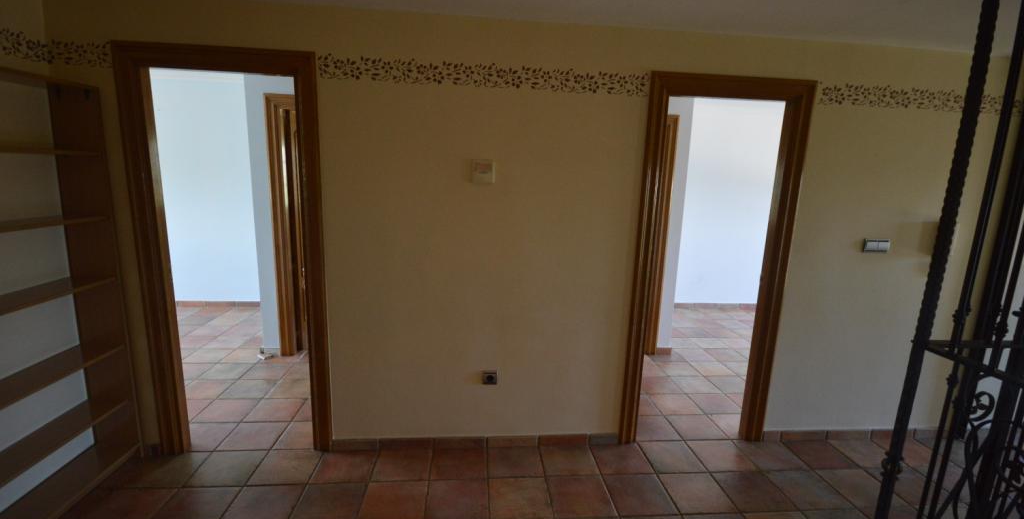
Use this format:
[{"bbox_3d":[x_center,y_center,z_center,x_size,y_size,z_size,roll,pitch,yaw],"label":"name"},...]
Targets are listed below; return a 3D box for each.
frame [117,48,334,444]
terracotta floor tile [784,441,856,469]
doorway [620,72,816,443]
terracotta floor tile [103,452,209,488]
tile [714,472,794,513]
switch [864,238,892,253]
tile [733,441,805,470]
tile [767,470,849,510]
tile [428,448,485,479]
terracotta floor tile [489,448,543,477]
[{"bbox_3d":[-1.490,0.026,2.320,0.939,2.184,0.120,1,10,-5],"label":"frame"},{"bbox_3d":[1.873,1.192,2.598,0.304,0.010,0.271,1,11,-5],"label":"terracotta floor tile"},{"bbox_3d":[1.139,0.076,2.490,0.913,2.134,0.128,1,11,-5],"label":"doorway"},{"bbox_3d":[-1.832,1.124,2.276,0.304,0.010,0.288,1,11,-5],"label":"terracotta floor tile"},{"bbox_3d":[1.287,1.245,2.284,0.302,0.012,0.291,1,10,-5],"label":"tile"},{"bbox_3d":[2.173,-0.080,2.534,0.159,0.083,0.012,1,11,-5],"label":"switch"},{"bbox_3d":[1.552,1.171,2.557,0.299,0.012,0.280,1,11,-5],"label":"tile"},{"bbox_3d":[1.600,1.251,2.312,0.302,0.012,0.291,1,10,-5],"label":"tile"},{"bbox_3d":[-0.289,1.143,2.398,0.299,0.012,0.280,1,11,-5],"label":"tile"},{"bbox_3d":[0.018,1.148,2.424,0.299,0.012,0.280,1,11,-5],"label":"terracotta floor tile"}]

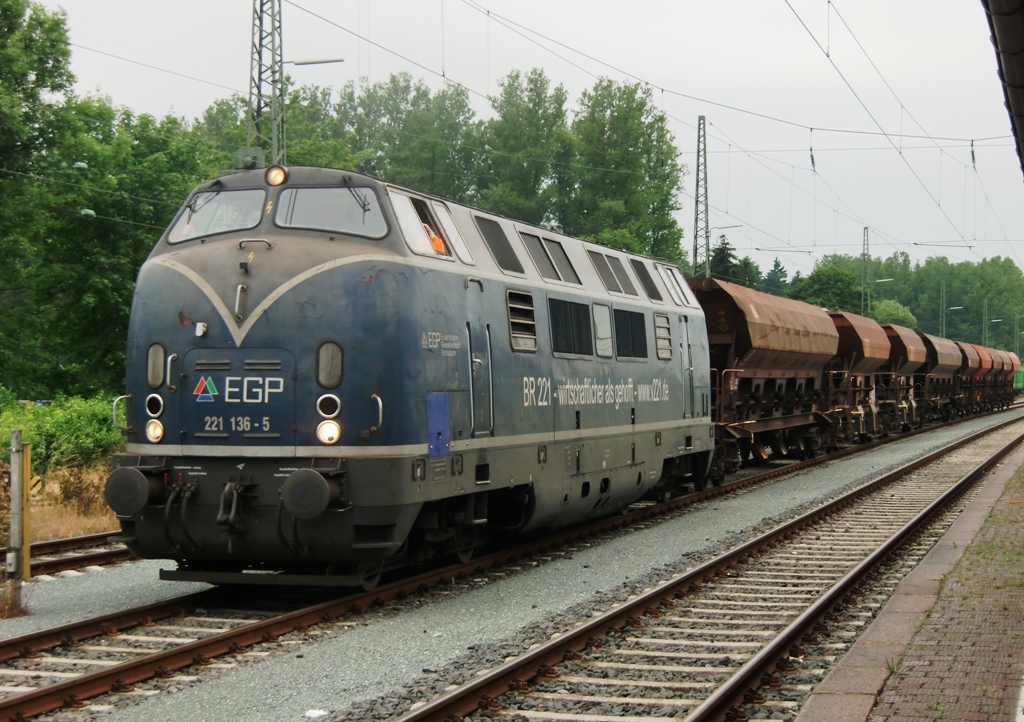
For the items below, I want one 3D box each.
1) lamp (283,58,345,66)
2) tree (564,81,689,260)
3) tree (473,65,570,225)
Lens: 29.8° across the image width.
[{"bbox_3d":[-5.977,-9.004,57.900,1.900,0.200,0.220,0,0,16],"label":"lamp"},{"bbox_3d":[7.314,-7.668,125.916,8.200,21.820,8.200,0,0,16],"label":"tree"},{"bbox_3d":[0.522,-7.362,116.919,6.400,20.995,6.400,0,0,16],"label":"tree"}]

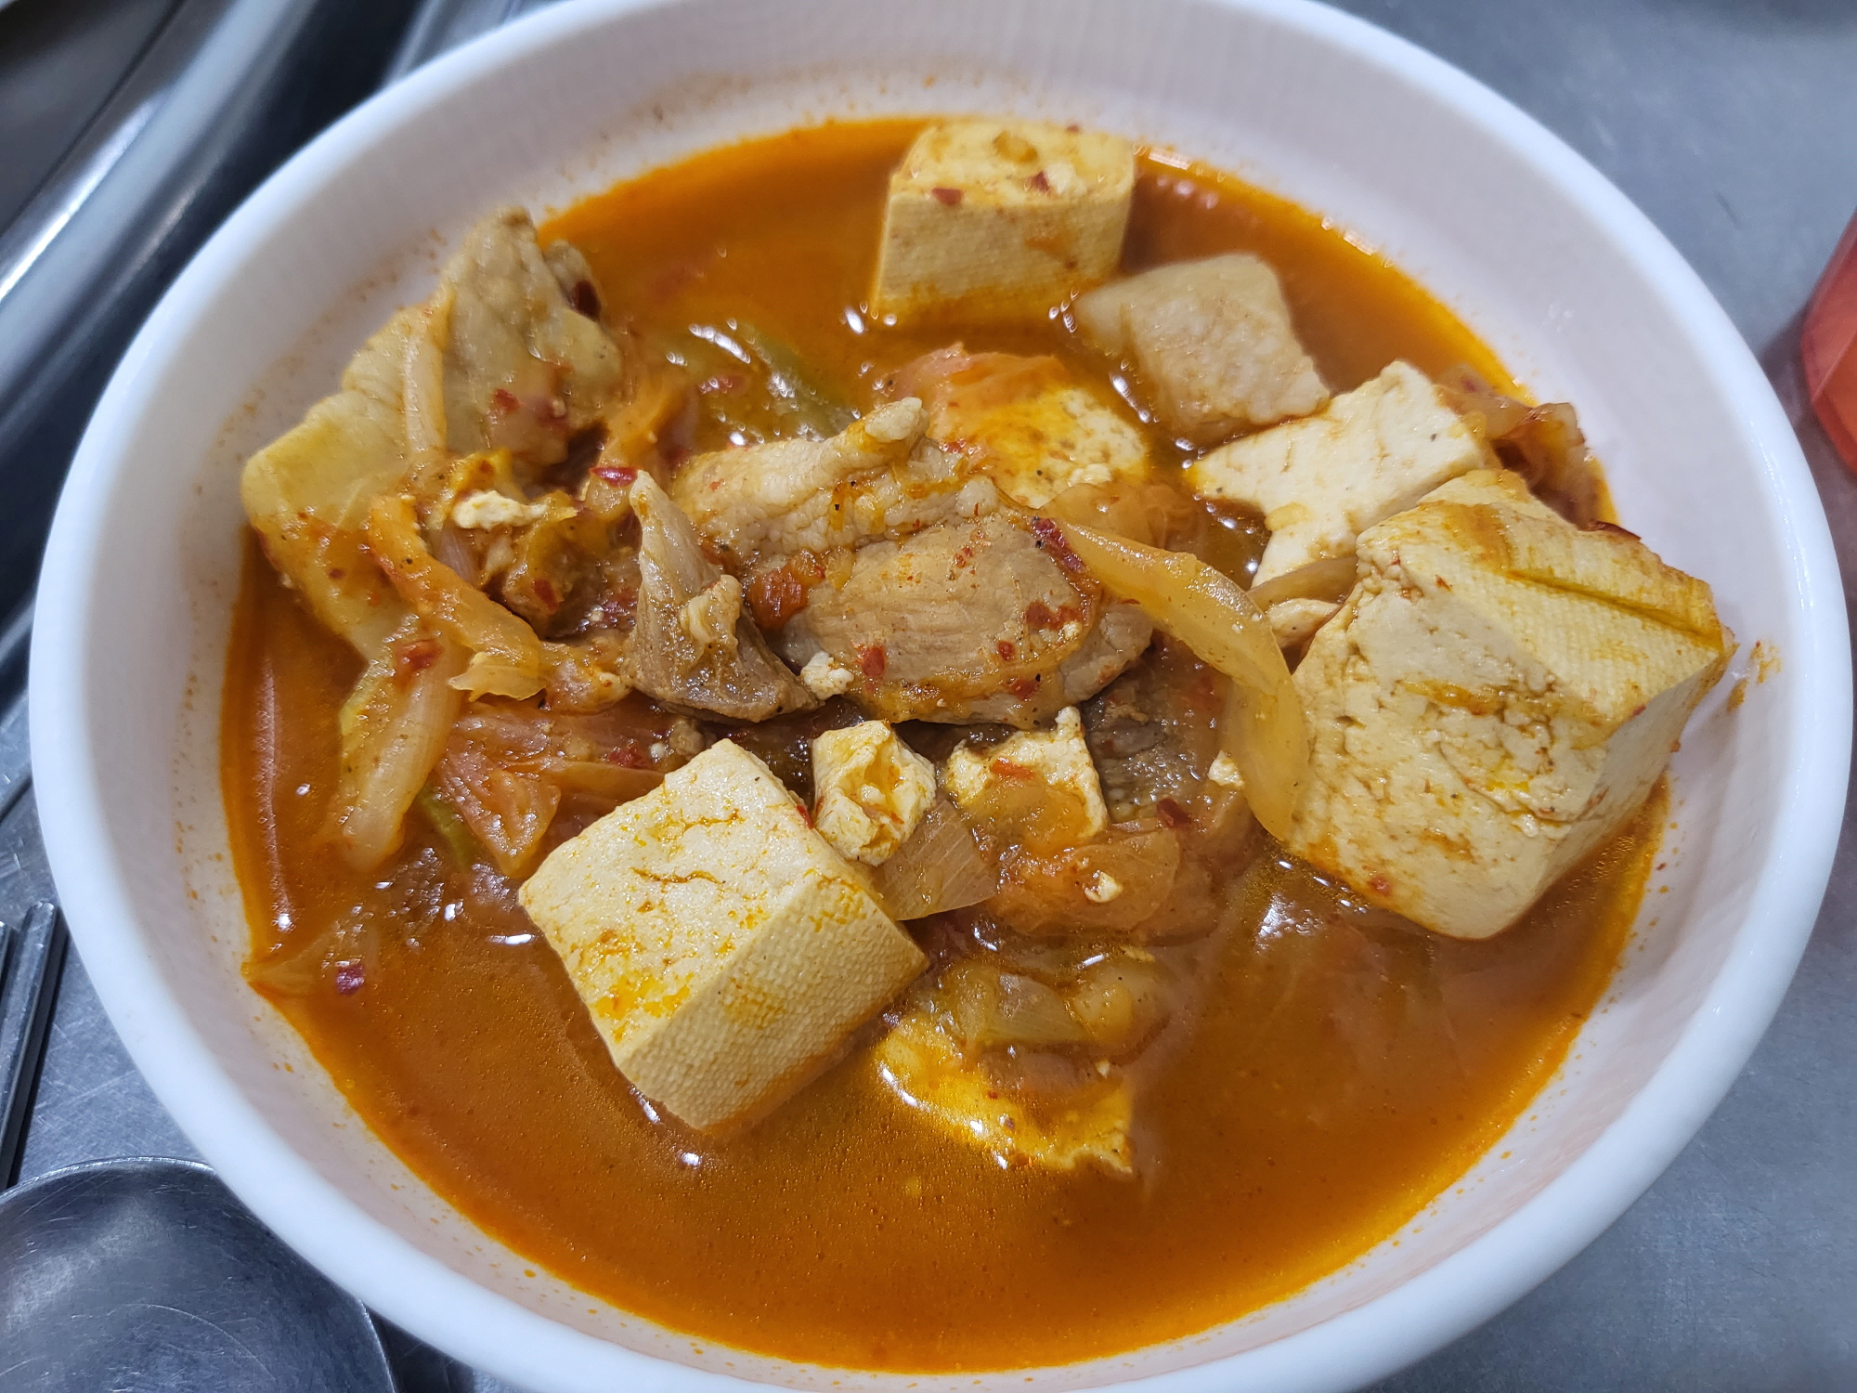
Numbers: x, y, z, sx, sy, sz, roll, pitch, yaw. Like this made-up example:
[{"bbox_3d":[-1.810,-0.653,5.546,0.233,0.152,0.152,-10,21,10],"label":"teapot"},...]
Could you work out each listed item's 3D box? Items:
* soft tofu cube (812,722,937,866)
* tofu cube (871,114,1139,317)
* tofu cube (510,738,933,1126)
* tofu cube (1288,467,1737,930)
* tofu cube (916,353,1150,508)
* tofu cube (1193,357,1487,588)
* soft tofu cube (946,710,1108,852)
[{"bbox_3d":[-0.007,0.013,0.176,0.013,0.013,0.013,-26,65,-13],"label":"soft tofu cube"},{"bbox_3d":[0.013,-0.073,0.231,0.036,0.030,0.030,7,39,7],"label":"tofu cube"},{"bbox_3d":[-0.024,0.033,0.178,0.032,0.032,0.034,-42,41,-8],"label":"tofu cube"},{"bbox_3d":[0.073,0.001,0.176,0.025,0.039,0.036,-24,51,-20],"label":"tofu cube"},{"bbox_3d":[0.016,-0.034,0.216,0.026,0.022,0.023,-26,65,-13],"label":"tofu cube"},{"bbox_3d":[0.059,-0.029,0.209,0.036,0.025,0.021,-24,64,-3],"label":"tofu cube"},{"bbox_3d":[0.013,0.011,0.178,0.018,0.013,0.015,-15,63,-8],"label":"soft tofu cube"}]

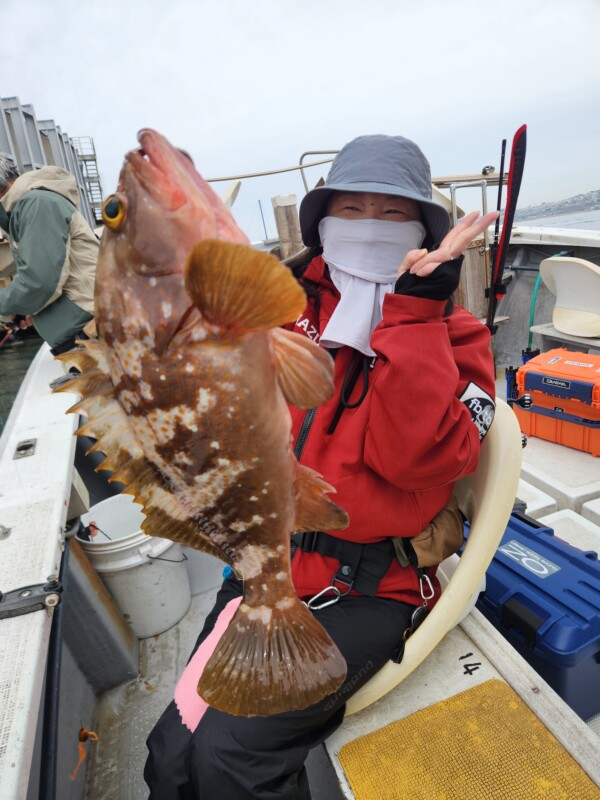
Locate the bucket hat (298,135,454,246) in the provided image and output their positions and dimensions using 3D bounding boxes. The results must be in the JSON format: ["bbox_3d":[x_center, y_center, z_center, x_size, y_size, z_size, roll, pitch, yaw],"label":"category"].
[{"bbox_3d":[0.123,-0.345,0.880,0.255,0.175,0.285,-7,8,10],"label":"bucket hat"}]

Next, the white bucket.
[{"bbox_3d":[-0.524,0.534,1.730,0.305,0.370,0.305,-8,16,0],"label":"white bucket"}]

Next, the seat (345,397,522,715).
[{"bbox_3d":[0.140,0.236,1.020,0.480,0.430,0.470,-20,20,-35],"label":"seat"}]

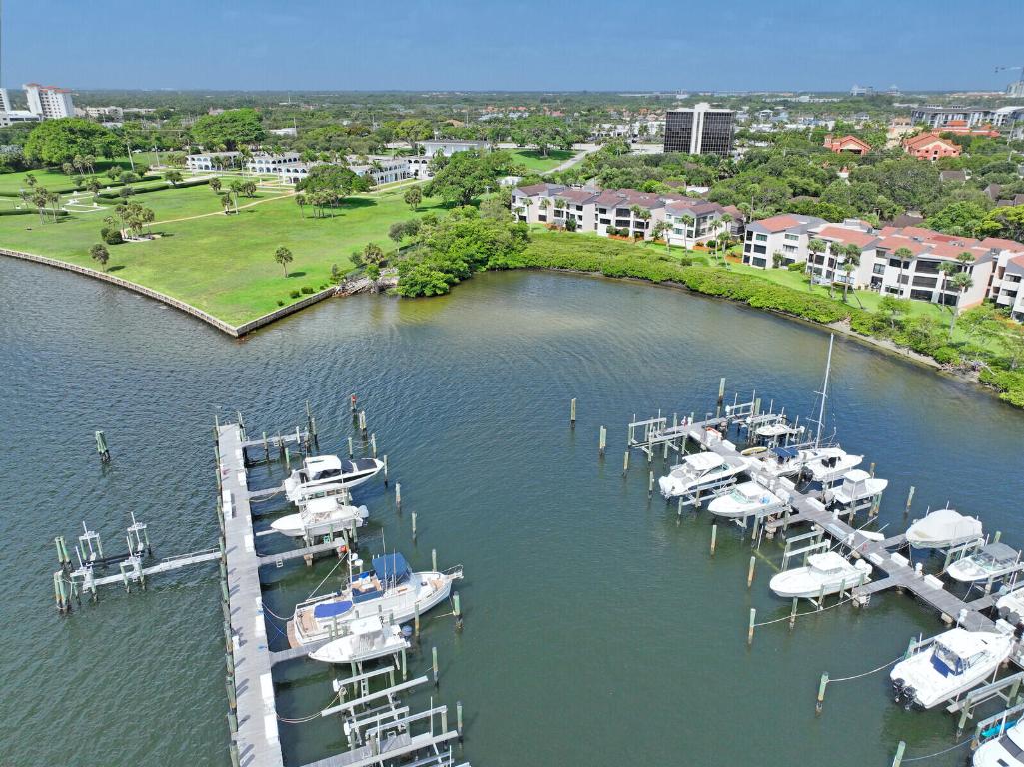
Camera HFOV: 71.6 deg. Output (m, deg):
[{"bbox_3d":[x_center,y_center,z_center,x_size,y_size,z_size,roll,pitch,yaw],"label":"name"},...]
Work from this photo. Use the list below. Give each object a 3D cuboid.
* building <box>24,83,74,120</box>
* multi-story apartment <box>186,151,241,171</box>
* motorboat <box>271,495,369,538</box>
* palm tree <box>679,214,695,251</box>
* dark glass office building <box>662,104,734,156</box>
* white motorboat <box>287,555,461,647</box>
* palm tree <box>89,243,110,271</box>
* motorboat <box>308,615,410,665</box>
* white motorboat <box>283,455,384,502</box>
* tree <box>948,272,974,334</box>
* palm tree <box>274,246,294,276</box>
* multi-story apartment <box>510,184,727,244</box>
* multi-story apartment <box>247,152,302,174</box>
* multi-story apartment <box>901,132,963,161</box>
[{"bbox_3d":[-401.354,-242.436,620.688,31.168,36.700,16.000,0,23,0],"label":"building"},{"bbox_3d":[-150.008,-113.499,361.664,14.500,7.200,23.000,11,25,26],"label":"multi-story apartment"},{"bbox_3d":[-17.692,12.530,64.999,8.400,3.200,2.700,-9,24,-20],"label":"motorboat"},{"bbox_3d":[40.067,-34.013,162.342,2.835,9.131,2.835,0,23,0],"label":"palm tree"},{"bbox_3d":[101.188,-136.393,383.164,34.000,27.500,20.000,8,24,18],"label":"dark glass office building"},{"bbox_3d":[-10.070,16.031,53.579,13.200,4.600,4.100,-8,24,-19],"label":"white motorboat"},{"bbox_3d":[-86.439,-26.486,149.523,4.083,5.793,4.083,0,23,0],"label":"palm tree"},{"bbox_3d":[-10.700,18.636,50.351,7.200,3.100,2.450,-9,24,-20],"label":"motorboat"},{"bbox_3d":[-16.911,8.781,68.112,9.400,3.400,3.100,-7,24,-17],"label":"white motorboat"},{"bbox_3d":[66.668,-11.497,106.536,3.478,10.506,3.478,0,23,0],"label":"tree"},{"bbox_3d":[-46.320,-24.756,145.025,3.755,6.146,3.755,0,23,0],"label":"palm tree"},{"bbox_3d":[29.641,-49.948,204.831,63.000,10.500,18.000,18,29,37],"label":"multi-story apartment"},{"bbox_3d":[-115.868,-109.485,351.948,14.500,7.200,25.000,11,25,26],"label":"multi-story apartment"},{"bbox_3d":[206.552,-117.010,352.615,20.000,13.000,28.000,8,24,18],"label":"multi-story apartment"}]

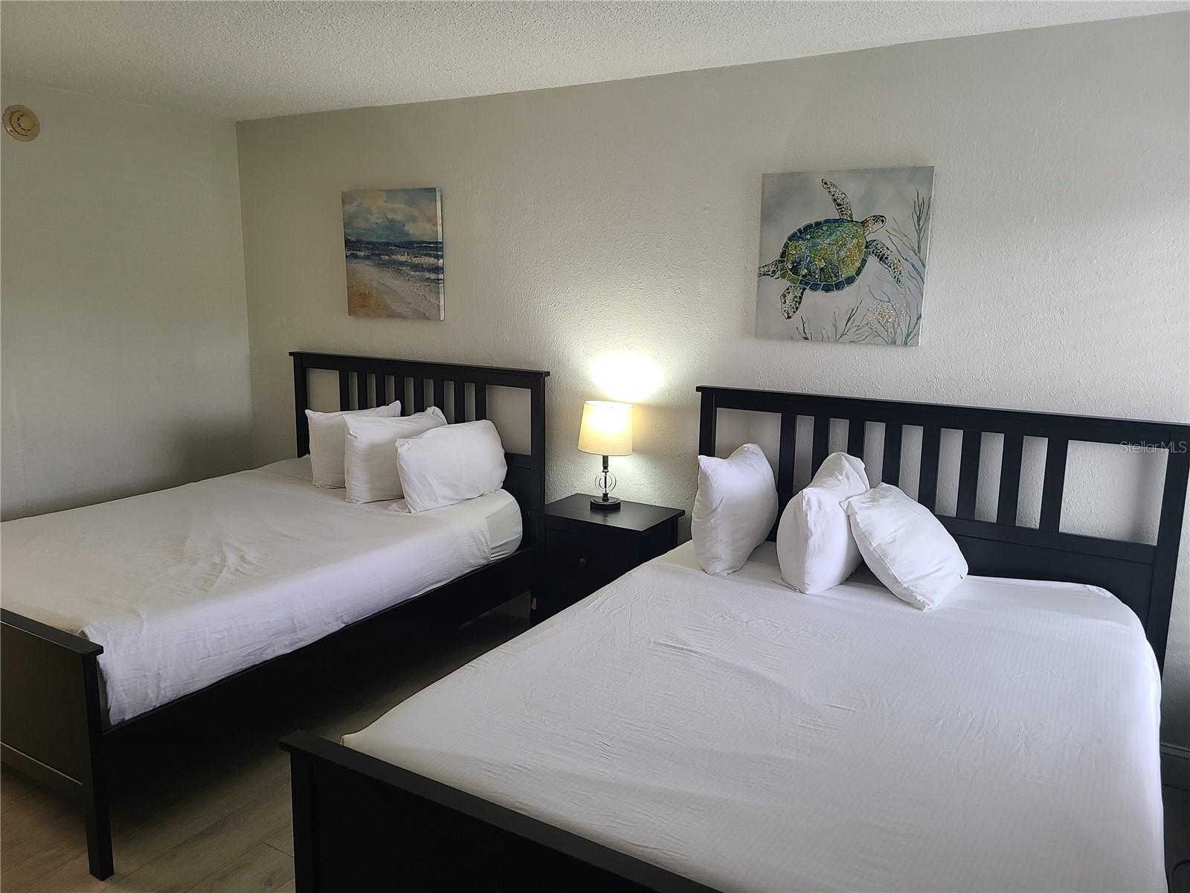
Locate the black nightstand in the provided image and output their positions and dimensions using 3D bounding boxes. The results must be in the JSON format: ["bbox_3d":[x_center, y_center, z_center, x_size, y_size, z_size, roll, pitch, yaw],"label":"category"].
[{"bbox_3d":[0.047,0.597,3.777,0.535,0.667,0.383,7,12,30],"label":"black nightstand"}]

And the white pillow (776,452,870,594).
[{"bbox_3d":[0.792,0.250,3.033,0.245,0.385,0.520,4,10,31],"label":"white pillow"}]

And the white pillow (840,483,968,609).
[{"bbox_3d":[1.018,0.310,2.919,0.200,0.400,0.480,-41,-15,32],"label":"white pillow"}]

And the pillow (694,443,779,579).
[{"bbox_3d":[0.512,0.207,3.188,0.210,0.390,0.520,-7,5,33],"label":"pillow"}]

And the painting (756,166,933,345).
[{"bbox_3d":[0.895,-0.692,3.273,0.610,0.610,0.033,7,12,30],"label":"painting"}]

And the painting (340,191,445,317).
[{"bbox_3d":[-0.990,-0.935,4.370,0.609,0.609,0.033,7,12,30],"label":"painting"}]

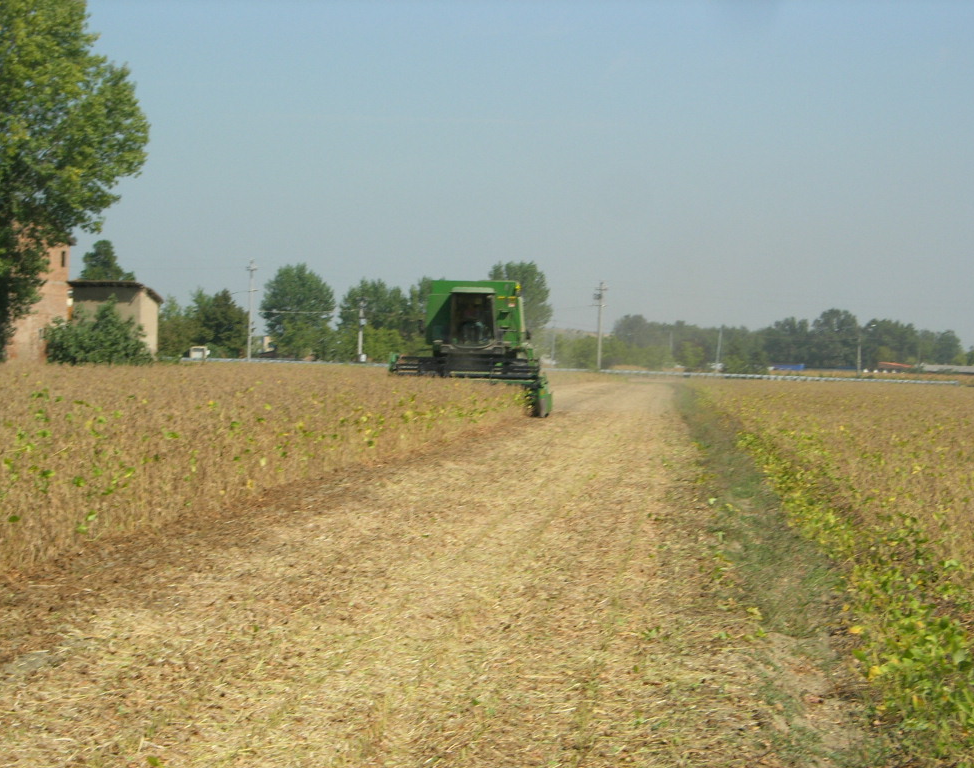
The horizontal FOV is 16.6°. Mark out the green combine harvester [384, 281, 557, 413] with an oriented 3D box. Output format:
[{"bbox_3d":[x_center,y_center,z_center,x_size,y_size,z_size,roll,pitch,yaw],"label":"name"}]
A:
[{"bbox_3d":[-0.270,-1.150,102.500,4.850,4.000,8.600,2,0,3],"label":"green combine harvester"}]

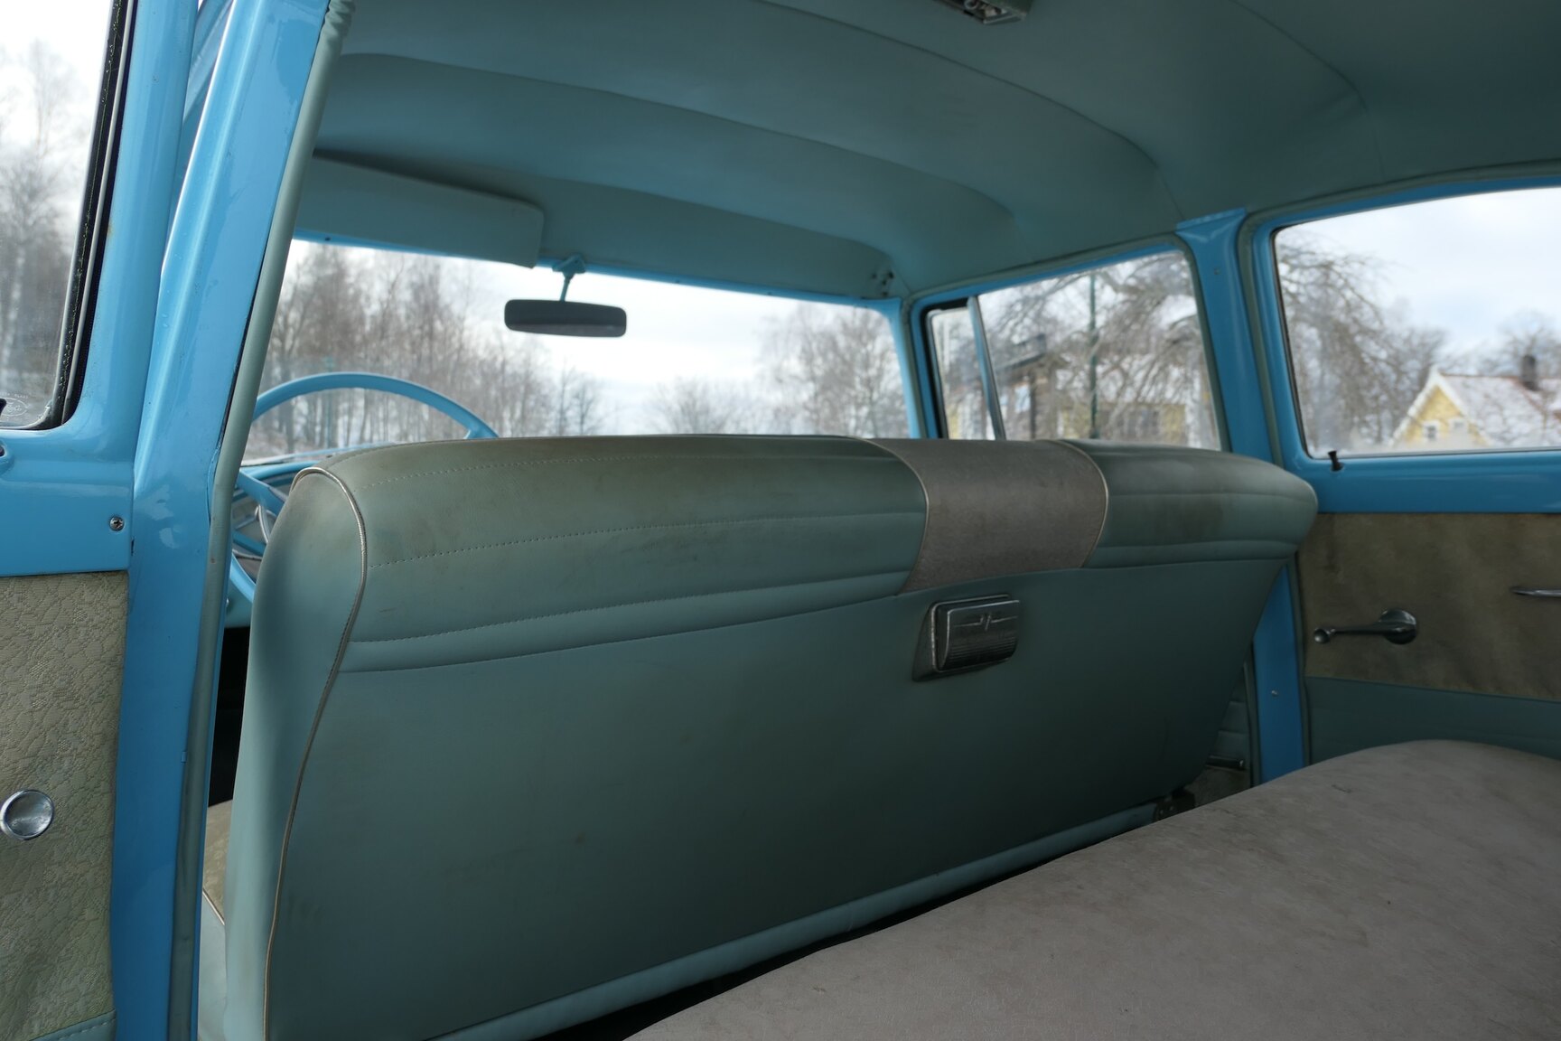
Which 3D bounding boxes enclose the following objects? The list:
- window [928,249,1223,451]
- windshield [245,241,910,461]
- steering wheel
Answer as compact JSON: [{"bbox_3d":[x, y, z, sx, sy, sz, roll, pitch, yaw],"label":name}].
[{"bbox_3d":[0.461,-0.236,1.766,0.050,0.340,0.575,-20,13,-40],"label":"window"},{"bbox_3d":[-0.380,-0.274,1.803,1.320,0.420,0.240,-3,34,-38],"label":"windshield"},{"bbox_3d":[-0.547,-0.004,1.426,0.433,0.433,0.090,-3,-25,-38],"label":"steering wheel"}]

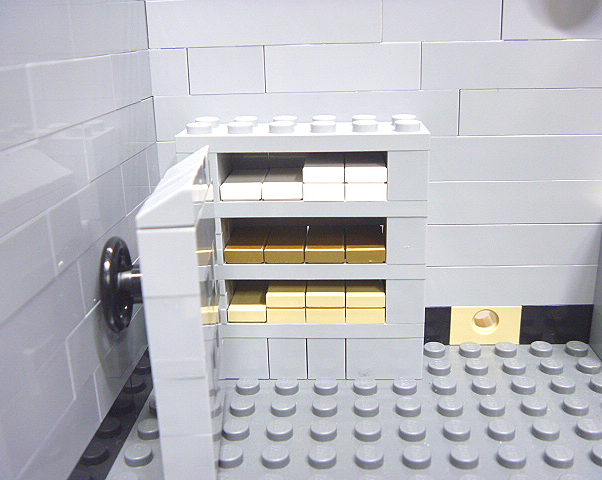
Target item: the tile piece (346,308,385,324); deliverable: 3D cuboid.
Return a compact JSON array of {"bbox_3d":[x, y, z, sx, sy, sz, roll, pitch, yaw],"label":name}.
[{"bbox_3d":[0.013,0.013,0.139,0.008,0.003,0.016,0,18,4],"label":"tile piece"}]

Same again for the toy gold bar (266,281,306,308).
[{"bbox_3d":[-0.003,0.010,0.139,0.008,0.003,0.016,0,17,3],"label":"toy gold bar"}]

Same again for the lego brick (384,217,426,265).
[{"bbox_3d":[0.021,-0.002,0.133,0.008,0.010,0.016,0,18,4],"label":"lego brick"}]

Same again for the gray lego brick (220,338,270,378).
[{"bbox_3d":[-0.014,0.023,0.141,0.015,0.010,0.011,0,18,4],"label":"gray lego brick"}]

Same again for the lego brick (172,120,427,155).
[{"bbox_3d":[0.001,-0.021,0.129,0.048,0.005,0.016,0,17,3],"label":"lego brick"}]

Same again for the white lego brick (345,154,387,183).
[{"bbox_3d":[0.013,-0.014,0.130,0.008,0.003,0.016,0,18,4],"label":"white lego brick"}]

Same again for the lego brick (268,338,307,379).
[{"bbox_3d":[-0.002,0.022,0.142,0.008,0.010,0.016,0,17,3],"label":"lego brick"}]

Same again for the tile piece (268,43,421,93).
[{"bbox_3d":[0.009,-0.036,0.136,0.032,0.010,0.008,0,17,3],"label":"tile piece"}]

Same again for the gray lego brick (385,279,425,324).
[{"bbox_3d":[0.021,0.010,0.137,0.008,0.010,0.016,0,17,3],"label":"gray lego brick"}]

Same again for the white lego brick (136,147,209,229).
[{"bbox_3d":[-0.018,-0.009,0.100,0.008,0.006,0.032,-2,17,-1],"label":"white lego brick"}]

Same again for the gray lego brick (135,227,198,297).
[{"bbox_3d":[-0.018,0.001,0.095,0.008,0.010,0.016,-2,17,-1],"label":"gray lego brick"}]

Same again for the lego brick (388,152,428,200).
[{"bbox_3d":[0.021,-0.014,0.129,0.008,0.010,0.016,0,18,4],"label":"lego brick"}]

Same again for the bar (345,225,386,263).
[{"bbox_3d":[0.013,0.001,0.135,0.008,0.003,0.016,0,17,3],"label":"bar"}]

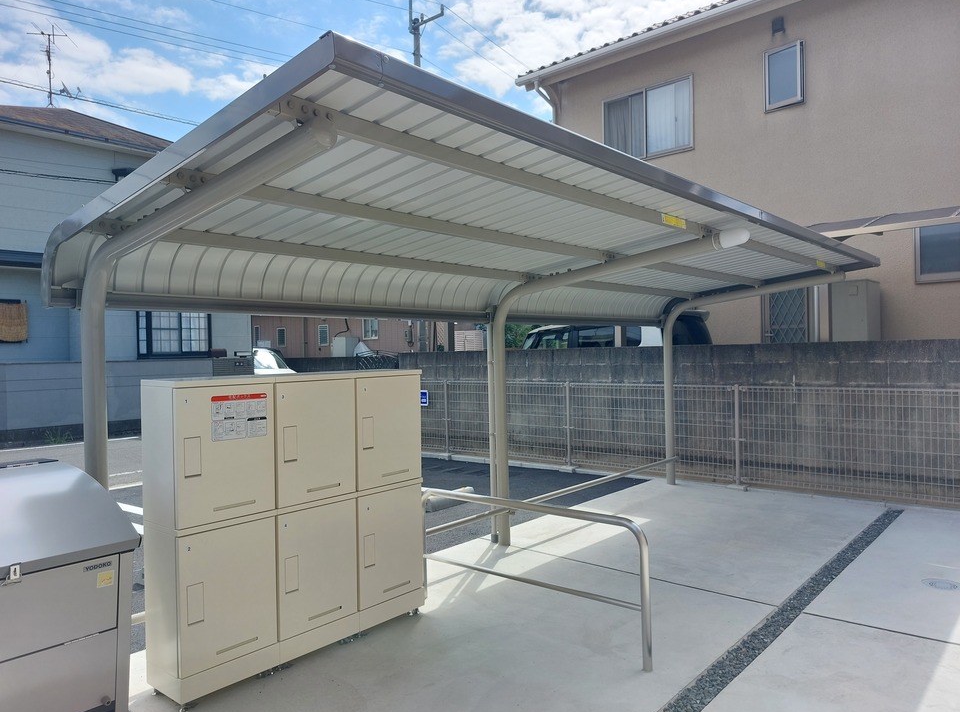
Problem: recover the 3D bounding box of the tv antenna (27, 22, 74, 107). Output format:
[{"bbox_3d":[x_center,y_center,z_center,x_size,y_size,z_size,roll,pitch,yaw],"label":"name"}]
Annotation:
[{"bbox_3d":[-10.555,-7.090,16.300,0.920,1.960,1.160,-1,0,-12],"label":"tv antenna"}]

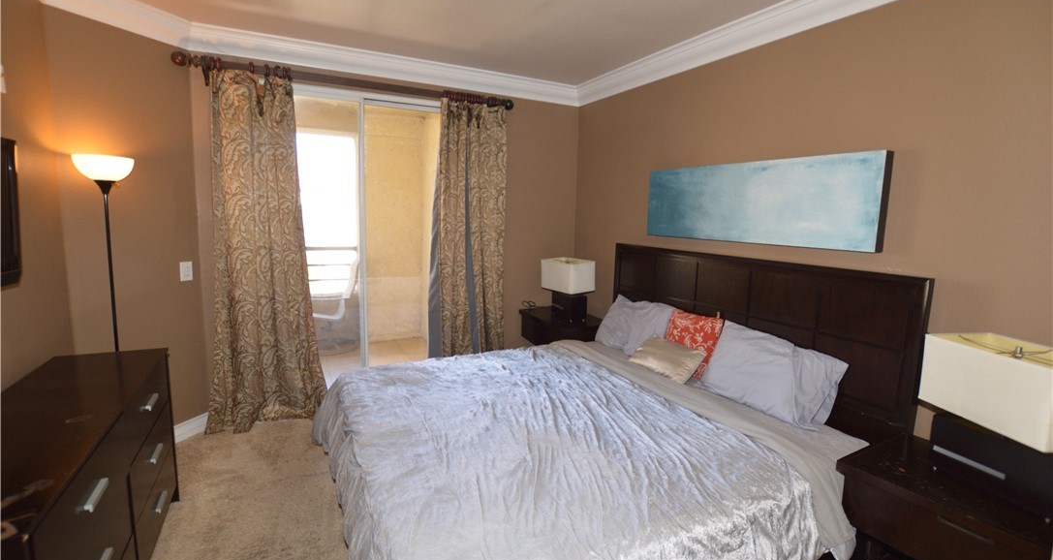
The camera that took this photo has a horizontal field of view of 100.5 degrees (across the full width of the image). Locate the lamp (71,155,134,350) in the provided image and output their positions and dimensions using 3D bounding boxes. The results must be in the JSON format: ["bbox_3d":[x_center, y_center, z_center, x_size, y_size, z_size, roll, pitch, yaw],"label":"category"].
[{"bbox_3d":[-2.108,0.251,2.257,0.240,1.750,0.240,-6,11,-43],"label":"lamp"}]

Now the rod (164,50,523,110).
[{"bbox_3d":[-1.075,-1.314,2.961,2.132,0.095,0.100,-2,9,-24],"label":"rod"}]

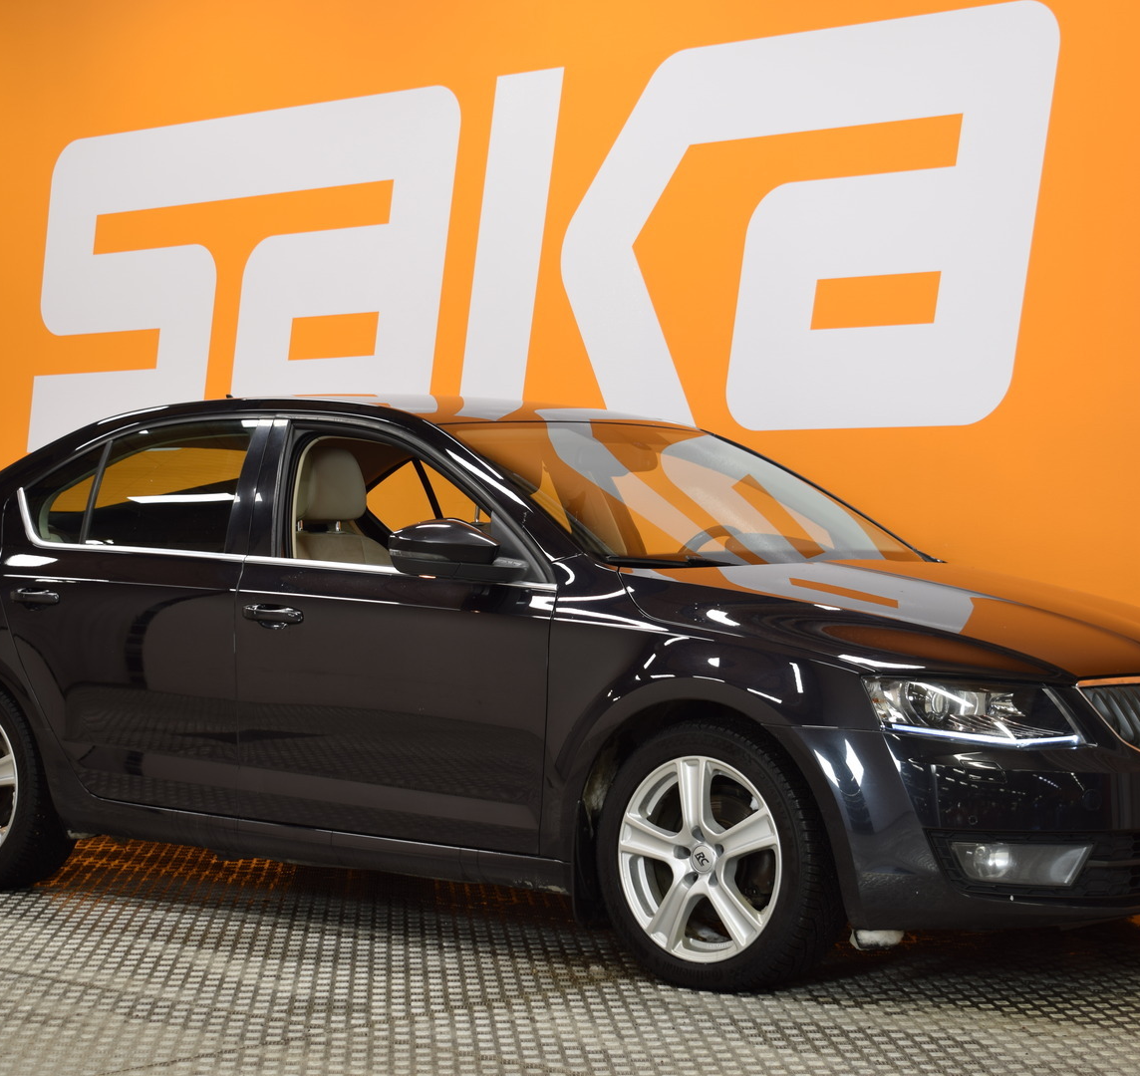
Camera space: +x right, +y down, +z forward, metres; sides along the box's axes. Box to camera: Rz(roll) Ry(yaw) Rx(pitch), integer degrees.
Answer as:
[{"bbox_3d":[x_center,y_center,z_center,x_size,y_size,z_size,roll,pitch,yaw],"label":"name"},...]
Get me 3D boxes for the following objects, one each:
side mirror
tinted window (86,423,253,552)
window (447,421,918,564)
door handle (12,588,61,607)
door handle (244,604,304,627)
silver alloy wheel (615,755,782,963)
[{"bbox_3d":[-0.276,0.030,6.536,0.240,0.155,0.210,0,0,40],"label":"side mirror"},{"bbox_3d":[-1.115,-0.143,7.456,0.701,0.409,0.050,0,-27,43],"label":"tinted window"},{"bbox_3d":[0.330,-0.136,7.210,0.867,0.110,1.460,35,22,35],"label":"window"},{"bbox_3d":[-1.505,0.166,7.593,0.208,0.056,0.055,0,0,40],"label":"door handle"},{"bbox_3d":[-0.769,0.201,6.966,0.213,0.058,0.055,0,0,40],"label":"door handle"},{"bbox_3d":[0.354,0.729,6.180,0.470,0.470,0.200,0,0,42],"label":"silver alloy wheel"}]

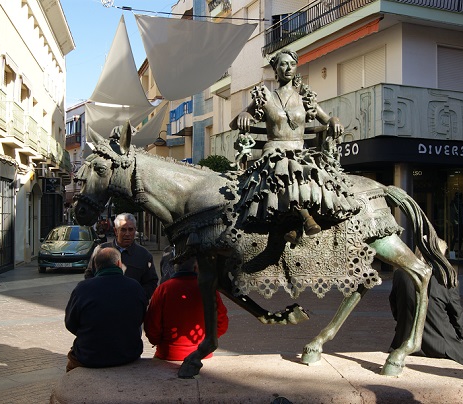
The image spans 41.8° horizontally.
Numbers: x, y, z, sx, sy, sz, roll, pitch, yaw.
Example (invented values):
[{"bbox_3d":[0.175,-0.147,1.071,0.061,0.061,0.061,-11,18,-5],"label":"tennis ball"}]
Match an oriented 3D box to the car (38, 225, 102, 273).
[{"bbox_3d":[-5.360,1.530,20.300,1.700,1.430,3.830,0,-1,-9],"label":"car"}]

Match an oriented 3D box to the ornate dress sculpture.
[{"bbox_3d":[0.430,-0.380,4.080,0.880,1.330,0.720,0,-1,-10],"label":"ornate dress sculpture"}]

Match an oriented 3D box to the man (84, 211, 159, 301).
[{"bbox_3d":[-0.860,0.950,4.800,0.570,1.700,0.360,0,-1,-13],"label":"man"}]

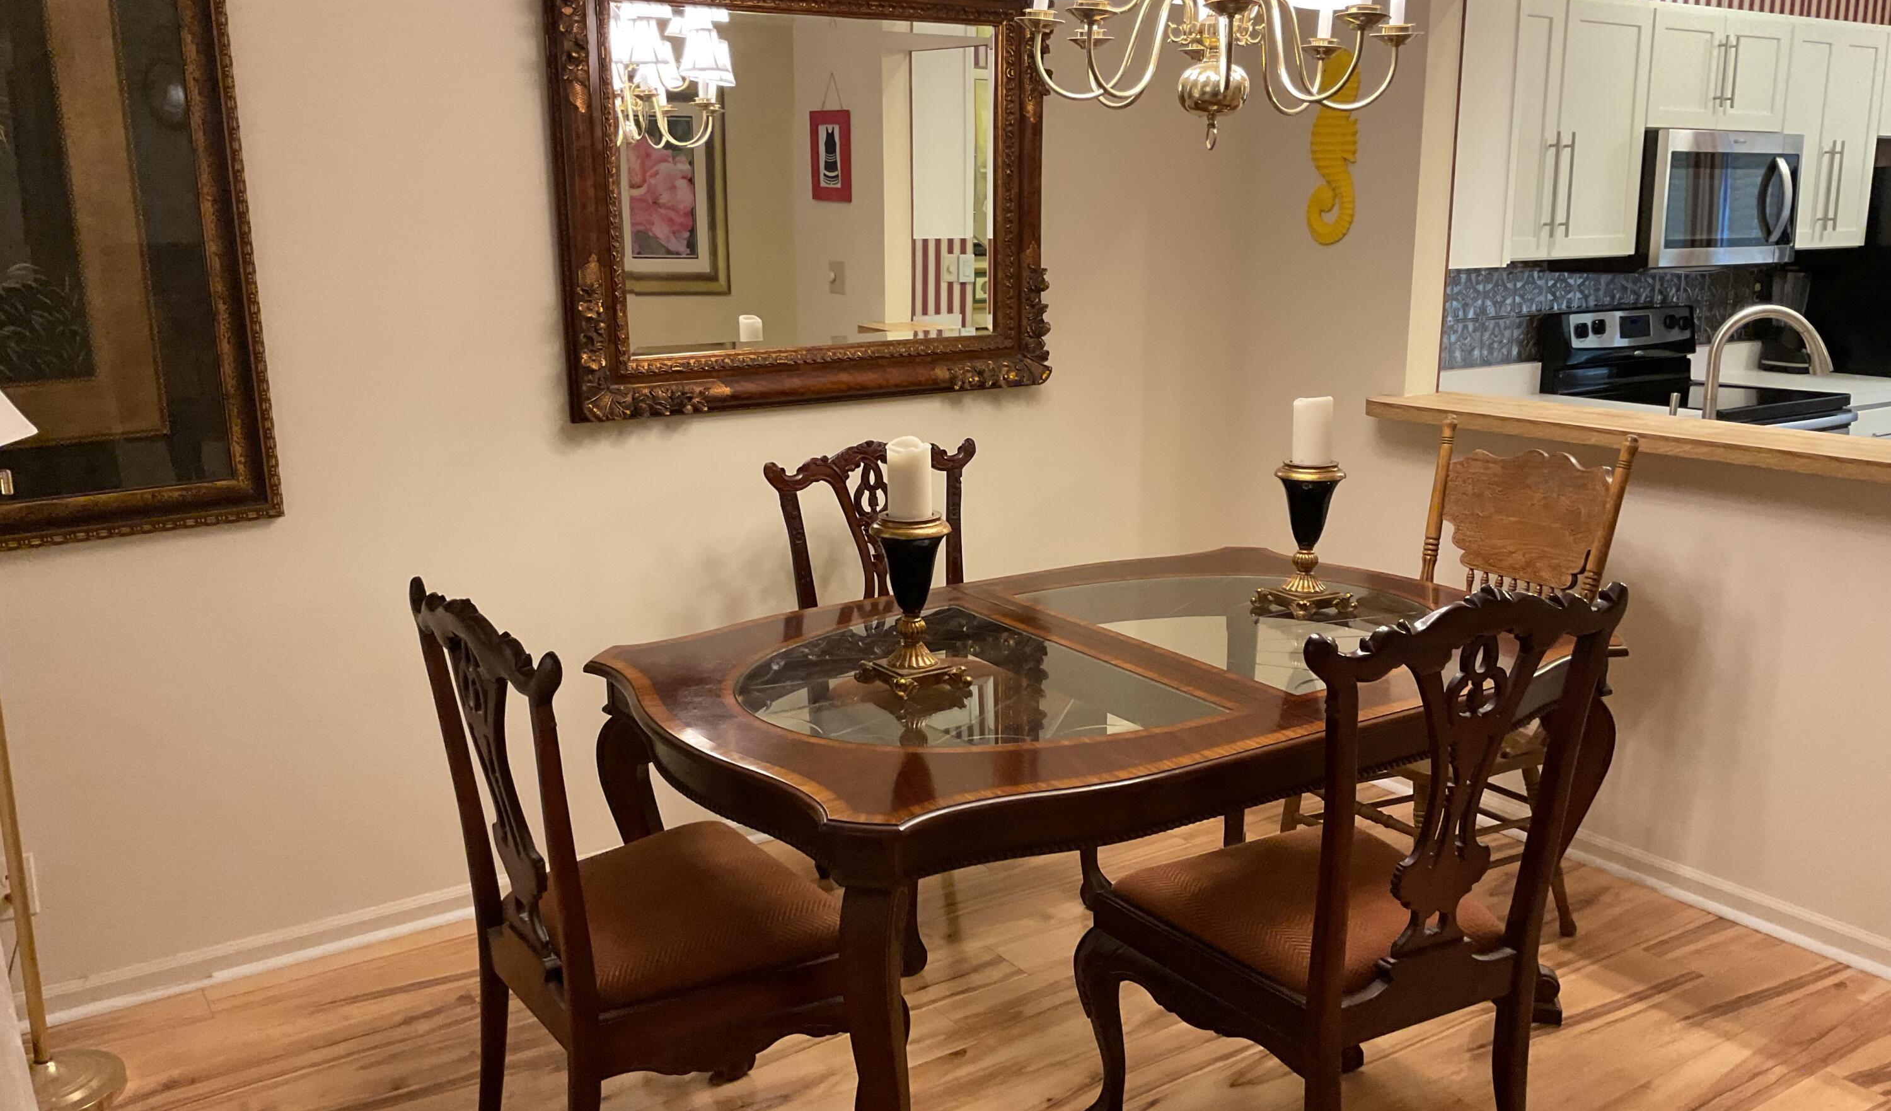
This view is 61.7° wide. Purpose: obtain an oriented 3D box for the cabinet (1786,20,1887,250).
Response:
[{"bbox_3d":[2.845,-1.418,5.389,0.570,0.729,0.325,-9,15,-33],"label":"cabinet"}]

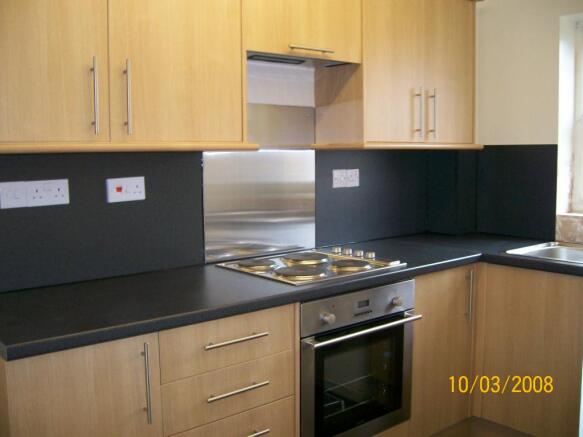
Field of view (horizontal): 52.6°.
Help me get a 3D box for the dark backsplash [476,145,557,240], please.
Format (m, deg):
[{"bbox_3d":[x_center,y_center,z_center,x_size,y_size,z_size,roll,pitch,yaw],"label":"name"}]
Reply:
[{"bbox_3d":[1.183,-0.142,3.120,0.030,0.482,0.450,-5,8,-39],"label":"dark backsplash"}]

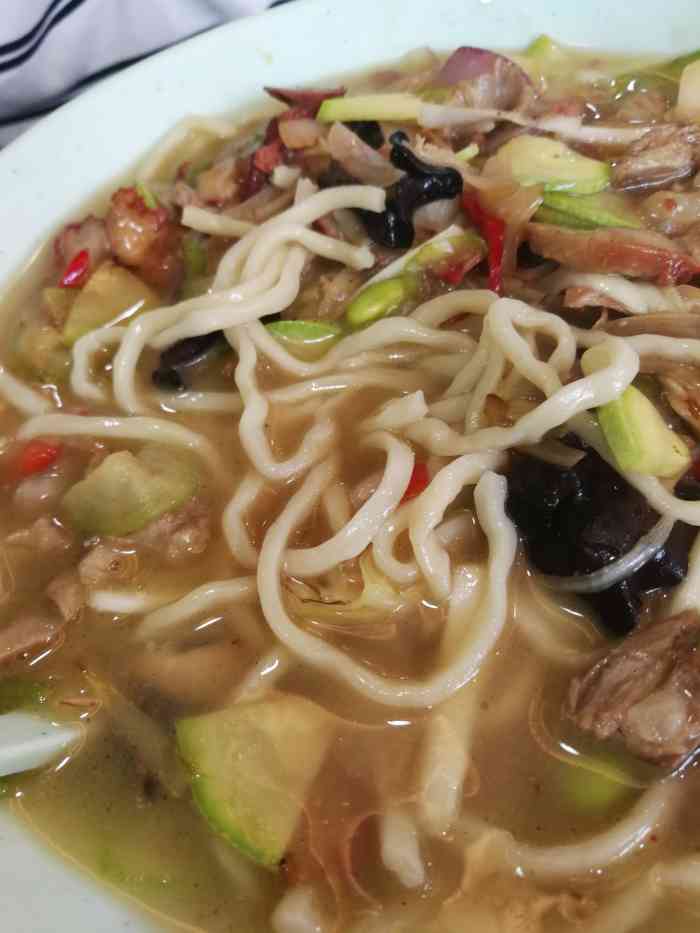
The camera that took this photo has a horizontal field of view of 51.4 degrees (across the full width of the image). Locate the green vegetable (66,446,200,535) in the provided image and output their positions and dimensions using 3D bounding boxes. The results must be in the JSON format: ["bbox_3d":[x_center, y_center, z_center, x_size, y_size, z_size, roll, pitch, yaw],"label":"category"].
[{"bbox_3d":[-0.049,0.005,0.162,0.026,0.009,0.016,-18,60,-7],"label":"green vegetable"}]

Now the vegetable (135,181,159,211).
[{"bbox_3d":[-0.050,-0.067,0.179,0.003,0.004,0.008,-34,56,-14],"label":"vegetable"}]

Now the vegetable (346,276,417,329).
[{"bbox_3d":[0.006,-0.033,0.146,0.015,0.006,0.007,-38,57,-16],"label":"vegetable"}]

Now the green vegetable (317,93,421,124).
[{"bbox_3d":[0.005,-0.094,0.191,0.026,0.004,0.006,5,56,14],"label":"green vegetable"}]

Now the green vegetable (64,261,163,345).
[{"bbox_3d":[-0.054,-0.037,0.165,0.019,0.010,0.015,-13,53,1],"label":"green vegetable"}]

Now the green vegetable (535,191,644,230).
[{"bbox_3d":[0.063,-0.068,0.193,0.025,0.006,0.008,25,64,18],"label":"green vegetable"}]

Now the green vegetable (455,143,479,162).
[{"bbox_3d":[0.032,-0.087,0.202,0.007,0.003,0.003,-39,64,-17],"label":"green vegetable"}]

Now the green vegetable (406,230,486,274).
[{"bbox_3d":[0.020,-0.044,0.151,0.016,0.005,0.006,-31,55,-12],"label":"green vegetable"}]

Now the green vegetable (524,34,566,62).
[{"bbox_3d":[0.055,-0.117,0.204,0.010,0.005,0.007,1,55,12],"label":"green vegetable"}]

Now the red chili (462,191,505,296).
[{"bbox_3d":[0.028,-0.046,0.151,0.005,0.007,0.023,-16,53,-1],"label":"red chili"}]

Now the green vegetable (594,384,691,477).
[{"bbox_3d":[0.060,-0.010,0.153,0.012,0.010,0.021,-17,60,-6],"label":"green vegetable"}]

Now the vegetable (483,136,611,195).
[{"bbox_3d":[0.053,-0.082,0.199,0.032,0.010,0.015,4,60,6],"label":"vegetable"}]

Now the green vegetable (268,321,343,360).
[{"bbox_3d":[-0.011,-0.031,0.180,0.017,0.006,0.010,7,60,8],"label":"green vegetable"}]

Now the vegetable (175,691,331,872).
[{"bbox_3d":[-0.019,0.058,0.133,0.030,0.008,0.028,-4,59,2],"label":"vegetable"}]

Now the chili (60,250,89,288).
[{"bbox_3d":[-0.066,-0.048,0.175,0.004,0.004,0.011,14,58,19],"label":"chili"}]

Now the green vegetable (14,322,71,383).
[{"bbox_3d":[-0.078,-0.029,0.185,0.011,0.010,0.012,1,59,5],"label":"green vegetable"}]

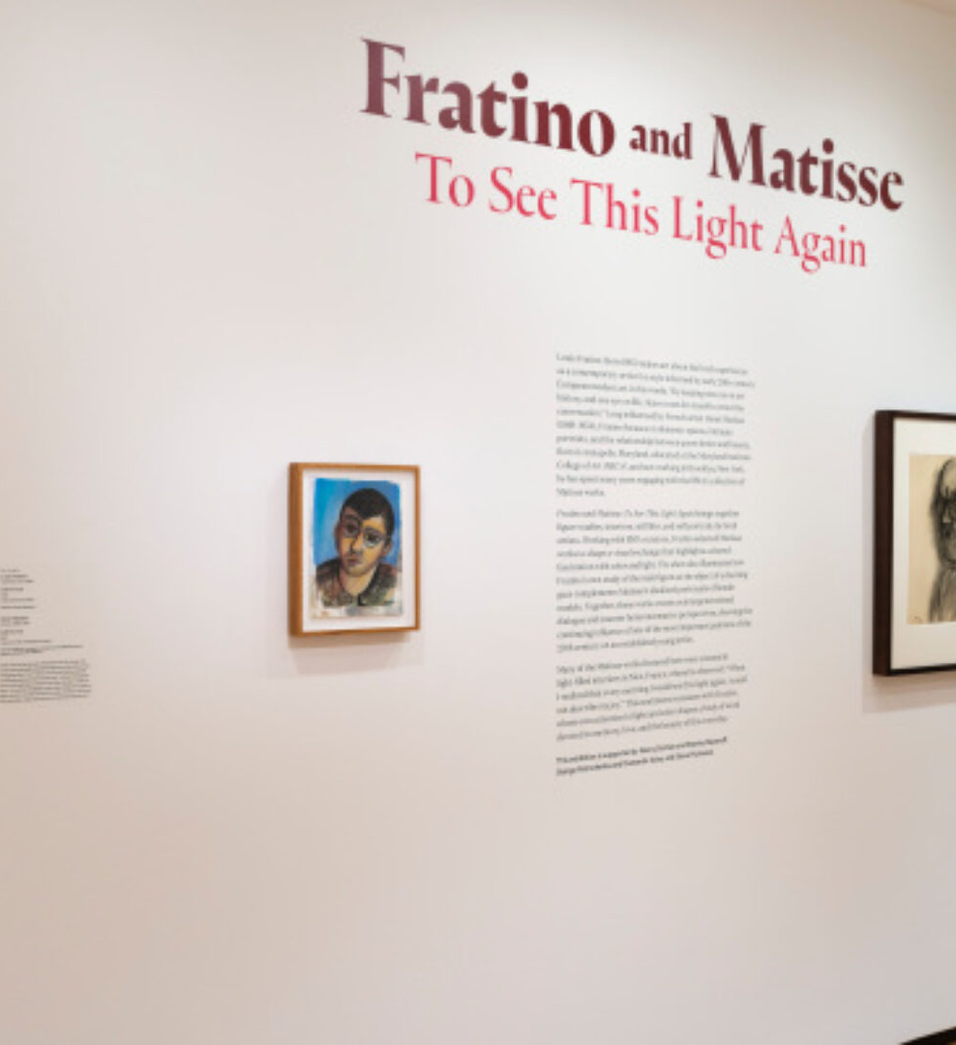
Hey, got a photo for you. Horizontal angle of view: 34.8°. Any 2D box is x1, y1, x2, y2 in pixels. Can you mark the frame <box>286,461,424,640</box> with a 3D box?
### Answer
[{"bbox_3d":[-0.262,0.057,3.271,0.304,0.362,0.041,0,0,-36],"label":"frame"}]

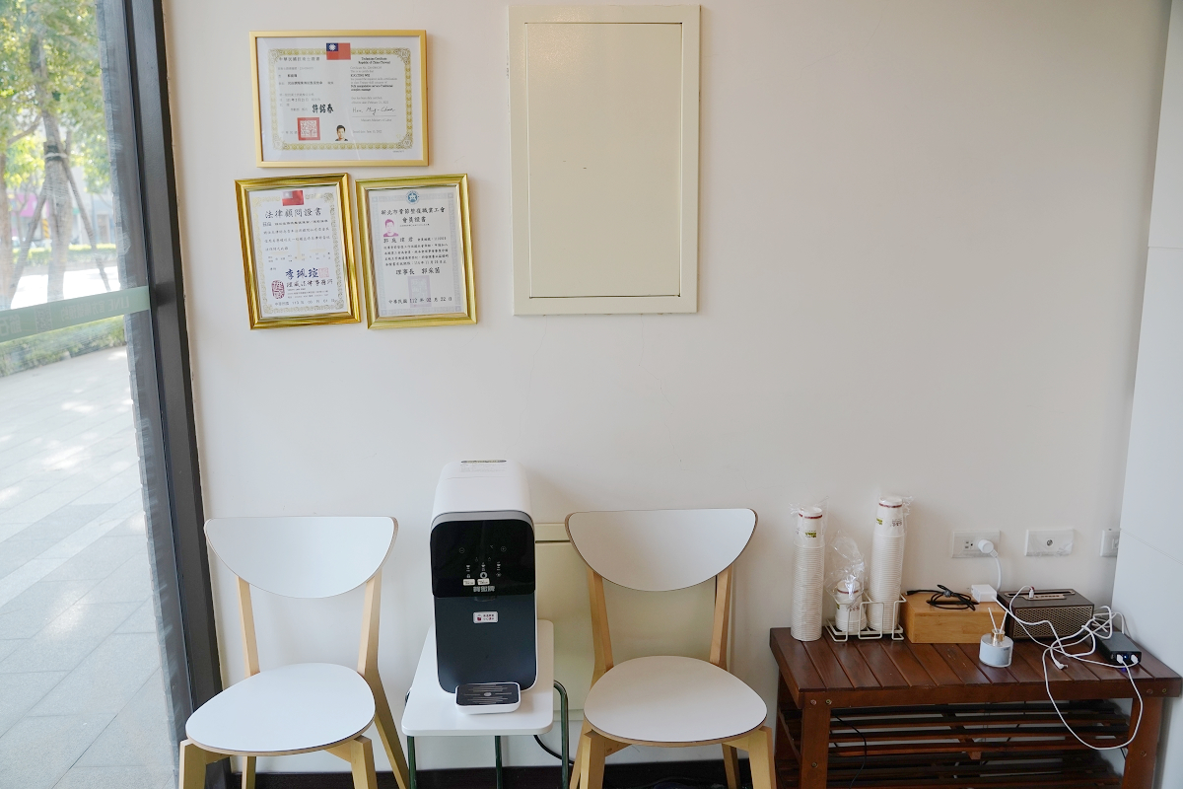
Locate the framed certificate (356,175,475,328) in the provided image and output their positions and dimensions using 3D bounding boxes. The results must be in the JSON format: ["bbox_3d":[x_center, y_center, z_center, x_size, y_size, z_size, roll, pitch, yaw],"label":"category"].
[{"bbox_3d":[-0.392,-0.319,2.072,0.247,0.333,0.020,-3,11,-2],"label":"framed certificate"}]

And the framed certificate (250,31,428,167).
[{"bbox_3d":[-0.545,-0.643,2.005,0.379,0.289,0.015,-1,11,-2],"label":"framed certificate"}]

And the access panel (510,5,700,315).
[{"bbox_3d":[0.032,-0.514,2.053,0.421,0.673,0.020,-1,11,-2],"label":"access panel"}]

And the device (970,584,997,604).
[{"bbox_3d":[0.959,0.485,2.246,0.043,0.020,0.061,1,11,5],"label":"device"}]

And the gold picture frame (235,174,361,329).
[{"bbox_3d":[-0.655,-0.318,2.060,0.250,0.333,0.020,-4,11,-2],"label":"gold picture frame"}]

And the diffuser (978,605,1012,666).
[{"bbox_3d":[0.915,0.540,2.076,0.073,0.128,0.073,-1,11,-2],"label":"diffuser"}]

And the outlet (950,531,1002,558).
[{"bbox_3d":[0.947,0.368,2.266,0.120,0.071,0.014,-1,11,-2],"label":"outlet"}]

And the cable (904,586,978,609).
[{"bbox_3d":[0.841,0.488,2.216,0.130,0.029,0.110,-1,11,-2],"label":"cable"}]

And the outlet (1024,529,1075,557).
[{"bbox_3d":[1.130,0.365,2.275,0.121,0.071,0.012,-1,11,-2],"label":"outlet"}]

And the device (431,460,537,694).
[{"bbox_3d":[-0.232,0.380,1.984,0.204,0.395,0.375,-2,11,-7],"label":"device"}]

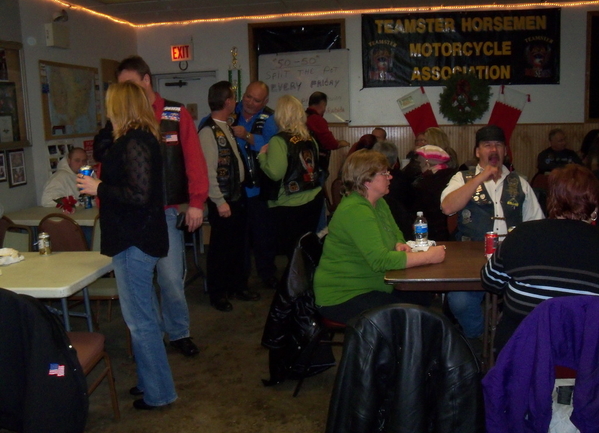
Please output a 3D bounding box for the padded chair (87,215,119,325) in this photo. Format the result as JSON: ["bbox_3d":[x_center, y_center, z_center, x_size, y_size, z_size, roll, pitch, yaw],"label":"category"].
[{"bbox_3d":[-1.248,0.423,4.010,0.460,0.870,0.620,0,10,8],"label":"padded chair"}]

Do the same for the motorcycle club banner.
[{"bbox_3d":[2.032,-2.107,7.595,2.430,0.910,0.020,0,10,6],"label":"motorcycle club banner"}]

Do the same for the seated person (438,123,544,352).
[{"bbox_3d":[1.174,0.156,3.740,0.600,1.380,0.760,1,10,12],"label":"seated person"}]

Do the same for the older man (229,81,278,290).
[{"bbox_3d":[-0.366,-0.279,5.295,0.600,1.770,0.420,2,10,17],"label":"older man"}]

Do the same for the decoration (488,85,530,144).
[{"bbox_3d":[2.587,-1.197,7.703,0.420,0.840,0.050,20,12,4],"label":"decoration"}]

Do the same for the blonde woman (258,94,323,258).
[{"bbox_3d":[-0.076,-0.162,4.960,0.520,1.640,0.420,-7,12,-34],"label":"blonde woman"}]

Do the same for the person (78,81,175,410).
[{"bbox_3d":[-0.894,0.173,3.130,0.500,1.670,0.430,4,11,27],"label":"person"}]

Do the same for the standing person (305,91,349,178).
[{"bbox_3d":[0.296,-0.561,6.900,0.550,1.730,0.500,-7,12,-30],"label":"standing person"}]

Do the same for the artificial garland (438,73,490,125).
[{"bbox_3d":[2.082,-1.489,7.640,0.630,0.630,0.140,0,10,6],"label":"artificial garland"}]

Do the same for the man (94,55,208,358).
[{"bbox_3d":[-0.865,-0.055,3.823,0.620,1.830,0.420,1,10,11],"label":"man"}]

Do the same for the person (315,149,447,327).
[{"bbox_3d":[0.435,0.313,3.108,0.760,1.301,0.560,1,10,9],"label":"person"}]

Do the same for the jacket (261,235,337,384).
[{"bbox_3d":[0.036,0.468,3.401,0.380,0.790,0.480,0,10,8],"label":"jacket"}]

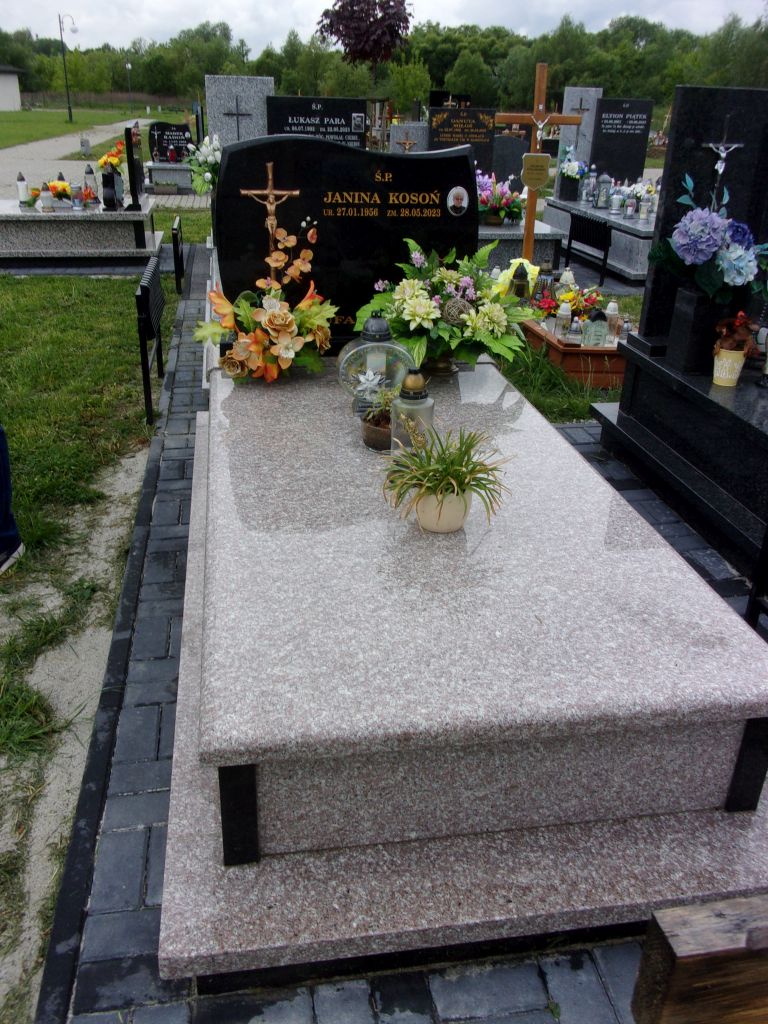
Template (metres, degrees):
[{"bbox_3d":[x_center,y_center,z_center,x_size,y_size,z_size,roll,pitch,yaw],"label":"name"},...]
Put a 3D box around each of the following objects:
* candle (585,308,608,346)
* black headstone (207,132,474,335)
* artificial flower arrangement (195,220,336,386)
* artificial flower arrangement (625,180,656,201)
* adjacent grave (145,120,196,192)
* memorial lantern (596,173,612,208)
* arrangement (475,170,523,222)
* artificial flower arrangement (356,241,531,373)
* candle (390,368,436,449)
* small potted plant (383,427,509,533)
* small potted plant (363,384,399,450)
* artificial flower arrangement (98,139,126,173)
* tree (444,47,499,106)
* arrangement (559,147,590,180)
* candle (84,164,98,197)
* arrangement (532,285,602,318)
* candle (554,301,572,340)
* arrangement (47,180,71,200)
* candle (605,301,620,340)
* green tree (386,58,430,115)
[{"bbox_3d":[1.183,-1.032,4.609,0.110,0.195,0.100,-3,27,-10],"label":"candle"},{"bbox_3d":[-0.136,-1.024,3.149,0.980,0.730,0.110,-3,27,-10],"label":"black headstone"},{"bbox_3d":[-0.429,-0.783,3.036,0.500,0.560,0.330,-2,27,-10],"label":"artificial flower arrangement"},{"bbox_3d":[2.728,-3.409,8.809,0.330,0.240,0.260,-2,27,-10],"label":"artificial flower arrangement"},{"bbox_3d":[-3.647,-6.005,14.150,0.860,1.100,1.150,-2,27,-10],"label":"adjacent grave"},{"bbox_3d":[2.287,-3.333,8.591,0.140,0.335,0.140,-3,27,-10],"label":"memorial lantern"},{"bbox_3d":[0.972,-2.820,7.426,0.480,0.440,0.360,-2,27,-10],"label":"arrangement"},{"bbox_3d":[0.199,-0.715,2.968,0.600,0.450,0.420,-3,27,-10],"label":"artificial flower arrangement"},{"bbox_3d":[0.085,-0.285,2.415,0.127,0.267,0.127,-2,27,-10],"label":"candle"},{"bbox_3d":[0.157,-0.084,2.058,0.310,0.235,0.300,-2,27,-10],"label":"small potted plant"},{"bbox_3d":[-0.009,-0.275,2.405,0.115,0.160,0.115,-3,27,-10],"label":"small potted plant"},{"bbox_3d":[-2.410,-3.160,7.353,0.240,0.280,0.240,-2,27,-10],"label":"artificial flower arrangement"},{"bbox_3d":[6.927,-33.932,66.042,3.900,5.270,3.900,-2,27,-10],"label":"tree"},{"bbox_3d":[2.073,-3.787,9.046,0.300,0.310,0.260,-3,27,-10],"label":"arrangement"},{"bbox_3d":[-2.682,-3.002,7.574,0.140,0.325,0.140,-2,27,-10],"label":"candle"},{"bbox_3d":[1.129,-1.276,5.078,0.390,0.200,0.300,-3,27,-10],"label":"arrangement"},{"bbox_3d":[1.021,-1.095,4.704,0.103,0.215,0.103,-2,27,-10],"label":"candle"},{"bbox_3d":[-2.980,-2.928,7.581,0.185,0.190,0.170,-3,27,-10],"label":"arrangement"},{"bbox_3d":[1.312,-1.105,4.756,0.072,0.212,0.072,-3,27,-10],"label":"candle"},{"bbox_3d":[0.776,-13.579,27.427,1.400,2.580,1.400,-3,27,-10],"label":"green tree"}]

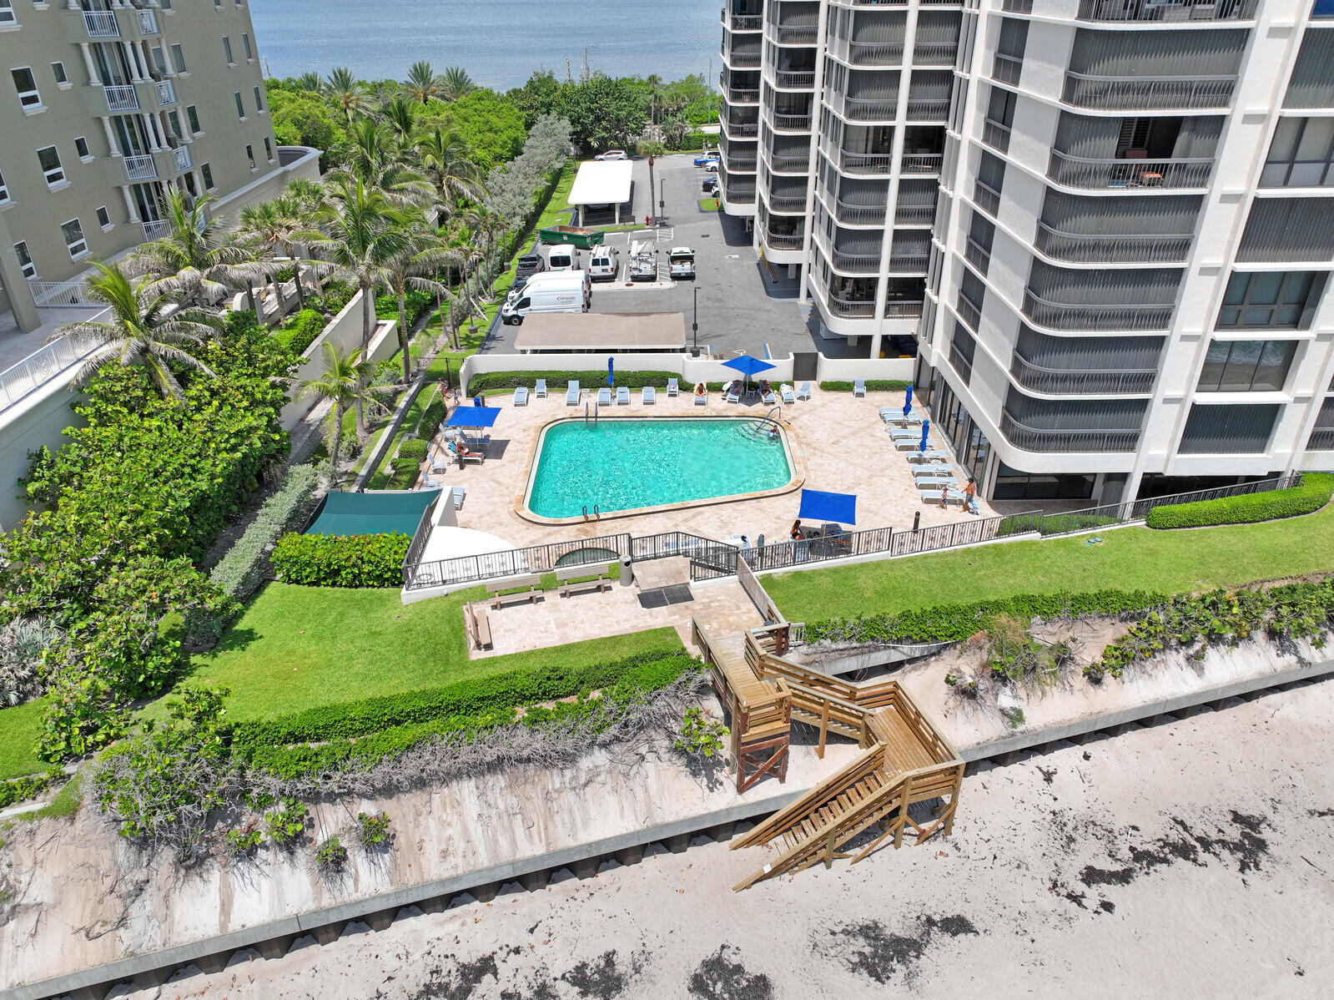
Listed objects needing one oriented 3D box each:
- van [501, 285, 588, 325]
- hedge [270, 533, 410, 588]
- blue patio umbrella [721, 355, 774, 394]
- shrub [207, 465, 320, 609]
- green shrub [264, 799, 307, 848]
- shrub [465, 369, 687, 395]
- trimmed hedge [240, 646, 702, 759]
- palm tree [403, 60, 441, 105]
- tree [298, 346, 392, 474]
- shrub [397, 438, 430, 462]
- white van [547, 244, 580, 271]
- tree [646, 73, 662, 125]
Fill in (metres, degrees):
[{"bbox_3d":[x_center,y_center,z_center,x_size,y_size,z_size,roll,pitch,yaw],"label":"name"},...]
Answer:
[{"bbox_3d":[-8.800,-14.128,65.872,5.900,2.720,2.100,0,30,0],"label":"van"},{"bbox_3d":[-13.205,2.440,37.910,5.319,1.359,1.872,0,30,1],"label":"hedge"},{"bbox_3d":[4.549,-6.894,51.893,2.147,2.462,2.147,26,39,37],"label":"blue patio umbrella"},{"bbox_3d":[-17.130,1.477,39.916,1.650,1.200,10.400,0,30,0],"label":"shrub"},{"bbox_3d":[-11.766,9.953,28.499,1.330,1.182,1.231,-1,30,0],"label":"green shrub"},{"bbox_3d":[-5.214,-6.885,53.661,12.312,0.788,1.674,-1,30,0],"label":"shrub"},{"bbox_3d":[-6.434,6.620,31.398,15.300,0.850,0.950,-8,31,-13],"label":"trimmed hedge"},{"bbox_3d":[-33.507,-54.555,127.483,5.600,10.400,5.600,0,30,0],"label":"palm tree"},{"bbox_3d":[-14.897,-4.206,43.327,4.531,6.368,4.531,-1,30,0],"label":"tree"},{"bbox_3d":[-12.498,-2.321,45.858,1.350,0.800,1.250,0,30,0],"label":"shrub"},{"bbox_3d":[-8.322,-19.604,75.230,2.050,2.350,5.400,0,30,1],"label":"white van"},{"bbox_3d":[-1.722,-55.301,130.682,2.266,8.776,2.266,-1,30,0],"label":"tree"}]

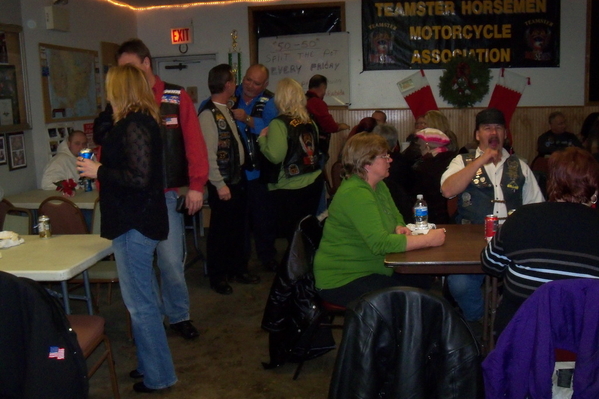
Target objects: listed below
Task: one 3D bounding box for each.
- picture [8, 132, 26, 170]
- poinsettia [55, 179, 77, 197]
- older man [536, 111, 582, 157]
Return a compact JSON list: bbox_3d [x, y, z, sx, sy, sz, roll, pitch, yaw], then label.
[{"bbox_3d":[-2.472,-0.424,5.299,0.020,0.300,0.250,0,10,6],"label":"picture"},{"bbox_3d":[-1.891,-0.098,4.866,0.160,0.150,0.140,0,10,8],"label":"poinsettia"},{"bbox_3d":[2.830,-0.322,6.671,0.560,1.270,0.750,2,10,16],"label":"older man"}]

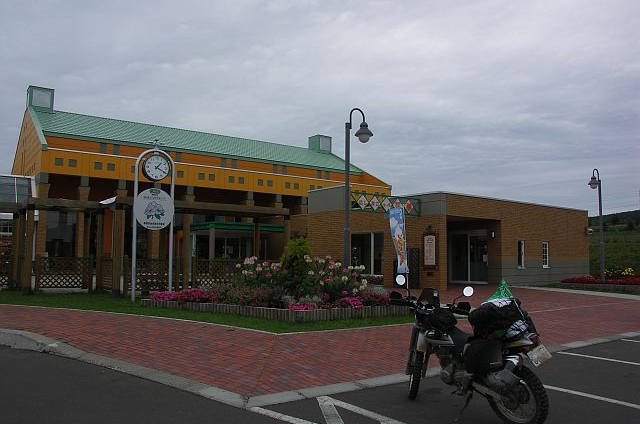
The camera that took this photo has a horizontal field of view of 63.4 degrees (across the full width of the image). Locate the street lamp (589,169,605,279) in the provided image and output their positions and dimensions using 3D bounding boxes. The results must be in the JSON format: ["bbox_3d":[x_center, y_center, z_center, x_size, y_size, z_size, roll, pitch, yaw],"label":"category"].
[{"bbox_3d":[13.326,0.714,24.981,0.920,5.600,0.530,3,-5,-25],"label":"street lamp"}]

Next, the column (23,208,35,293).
[{"bbox_3d":[-10.266,1.361,18.332,0.240,3.000,0.240,4,-6,-37],"label":"column"}]

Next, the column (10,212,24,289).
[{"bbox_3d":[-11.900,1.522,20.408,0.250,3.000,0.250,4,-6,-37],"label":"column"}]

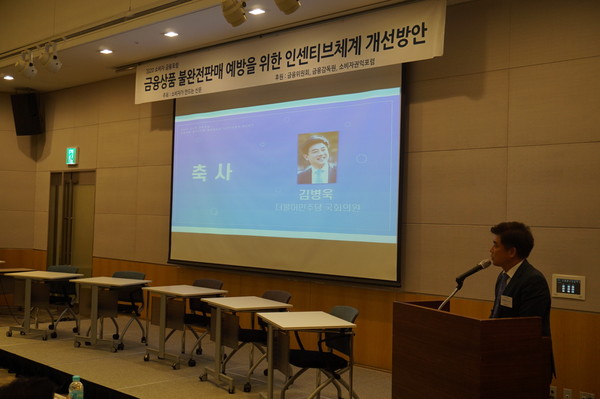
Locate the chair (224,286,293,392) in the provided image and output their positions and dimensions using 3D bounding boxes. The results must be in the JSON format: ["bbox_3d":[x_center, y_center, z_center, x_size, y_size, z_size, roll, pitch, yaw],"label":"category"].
[{"bbox_3d":[-0.370,1.249,5.995,0.540,0.815,0.560,2,-2,-32],"label":"chair"}]

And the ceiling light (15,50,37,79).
[{"bbox_3d":[-3.461,-1.702,8.399,0.260,0.330,0.240,2,-2,-39],"label":"ceiling light"}]

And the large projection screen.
[{"bbox_3d":[-0.350,-0.378,7.533,3.520,2.394,0.050,0,-2,41],"label":"large projection screen"}]

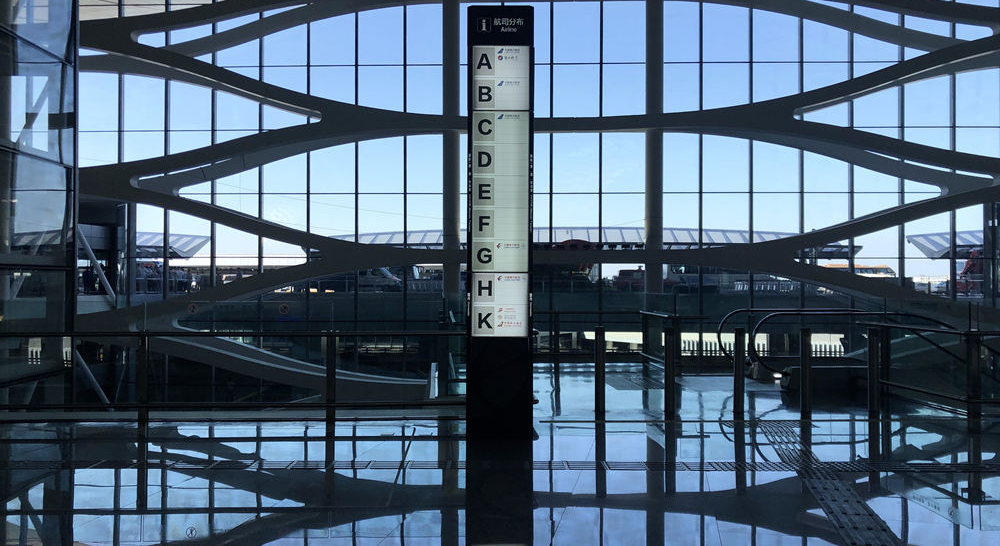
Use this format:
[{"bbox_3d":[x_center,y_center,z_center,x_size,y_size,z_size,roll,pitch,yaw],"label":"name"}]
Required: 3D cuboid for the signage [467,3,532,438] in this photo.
[{"bbox_3d":[0.007,-0.452,7.550,0.610,3.950,0.380,0,0,0],"label":"signage"}]

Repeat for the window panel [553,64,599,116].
[{"bbox_3d":[3.000,-7.080,31.800,1.880,2.370,0.100,0,0,2],"label":"window panel"}]

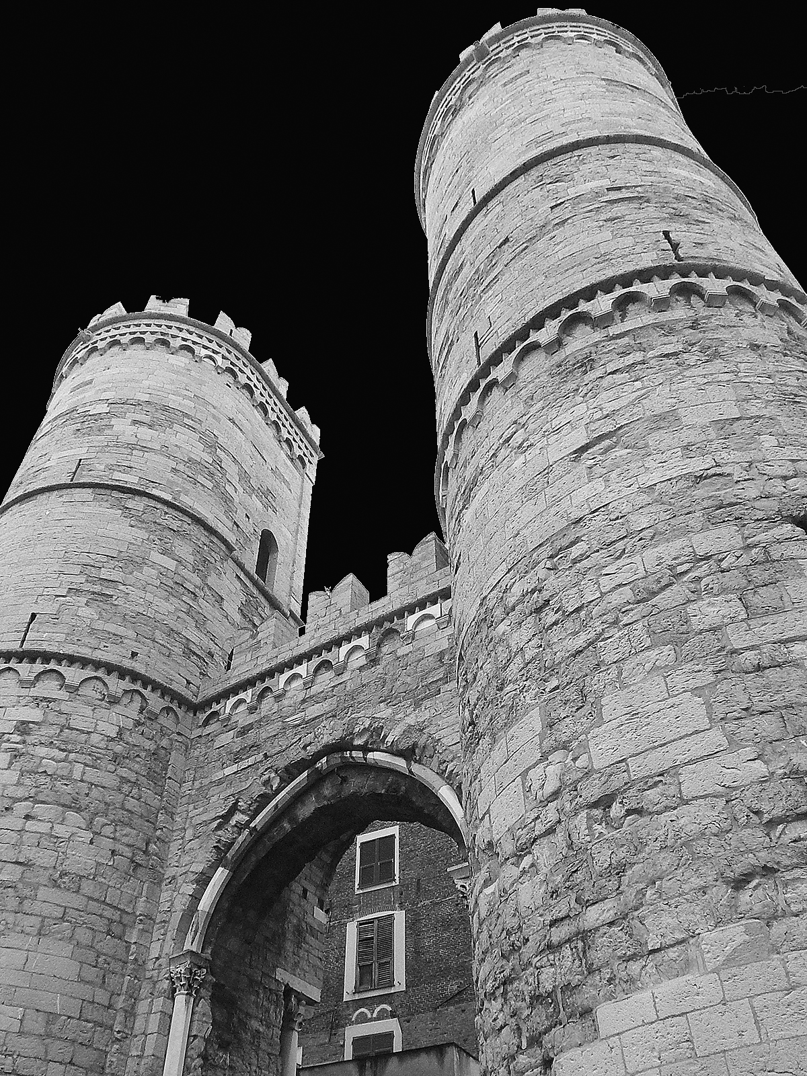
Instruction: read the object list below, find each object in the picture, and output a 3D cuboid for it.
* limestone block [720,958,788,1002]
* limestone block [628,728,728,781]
[{"bbox_3d":[2.451,3.083,5.370,0.430,0.186,0.260,-22,-47,22],"label":"limestone block"},{"bbox_3d":[2.353,1.885,6.595,0.865,0.191,0.300,-24,-48,24],"label":"limestone block"}]

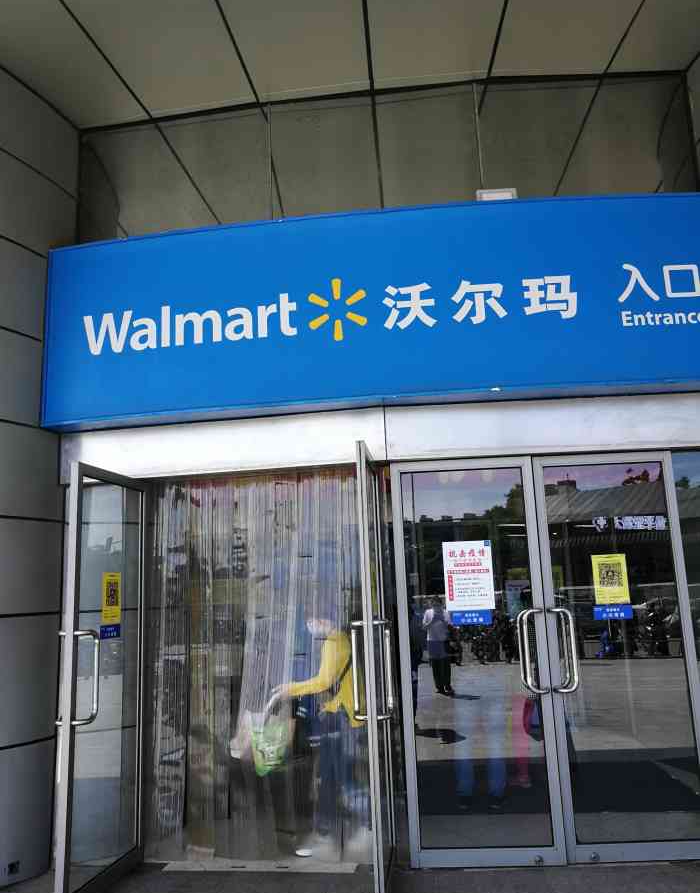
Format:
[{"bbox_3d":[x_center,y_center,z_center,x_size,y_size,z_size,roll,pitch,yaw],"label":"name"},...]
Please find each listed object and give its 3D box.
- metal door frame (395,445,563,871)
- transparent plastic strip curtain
[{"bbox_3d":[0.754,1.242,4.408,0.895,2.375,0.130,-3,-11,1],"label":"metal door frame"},{"bbox_3d":[-0.546,1.342,4.654,1.550,2.370,0.100,-4,-11,7],"label":"transparent plastic strip curtain"}]

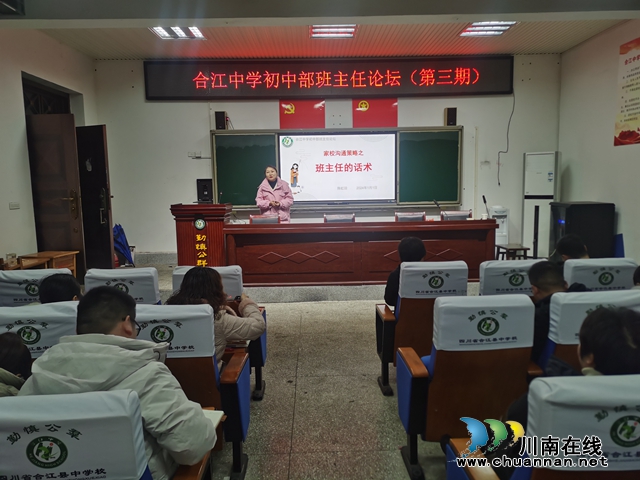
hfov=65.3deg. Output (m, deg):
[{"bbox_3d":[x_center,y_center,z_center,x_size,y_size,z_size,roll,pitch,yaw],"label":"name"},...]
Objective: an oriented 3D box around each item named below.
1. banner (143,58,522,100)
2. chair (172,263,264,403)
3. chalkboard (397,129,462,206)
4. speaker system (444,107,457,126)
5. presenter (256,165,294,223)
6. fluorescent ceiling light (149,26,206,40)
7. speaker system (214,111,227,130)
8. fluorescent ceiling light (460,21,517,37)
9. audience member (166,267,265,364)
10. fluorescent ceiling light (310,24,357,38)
[{"bbox_3d":[0.181,-2.591,8.027,5.900,0.595,0.100,-1,7,-2],"label":"banner"},{"bbox_3d":[-0.754,0.673,3.739,0.630,1.040,0.580,-1,7,-1],"label":"chair"},{"bbox_3d":[1.777,-1.195,8.110,1.020,1.220,0.060,-1,7,-1],"label":"chalkboard"},{"bbox_3d":[2.122,-1.990,8.117,0.160,0.285,0.190,-1,7,-2],"label":"speaker system"},{"bbox_3d":[-0.663,-0.315,7.508,0.550,1.610,0.360,-1,7,-1],"label":"presenter"},{"bbox_3d":[-1.863,-2.759,6.587,0.600,0.070,0.600,-1,7,-2],"label":"fluorescent ceiling light"},{"bbox_3d":[-1.585,-1.902,8.006,0.160,0.285,0.190,-1,7,-2],"label":"speaker system"},{"bbox_3d":[2.253,-2.857,6.720,0.610,0.070,0.610,-1,7,-2],"label":"fluorescent ceiling light"},{"bbox_3d":[-0.605,0.723,2.962,0.580,1.130,0.700,0,7,5],"label":"audience member"},{"bbox_3d":[0.179,-2.752,6.583,0.600,0.080,0.610,-1,7,-1],"label":"fluorescent ceiling light"}]

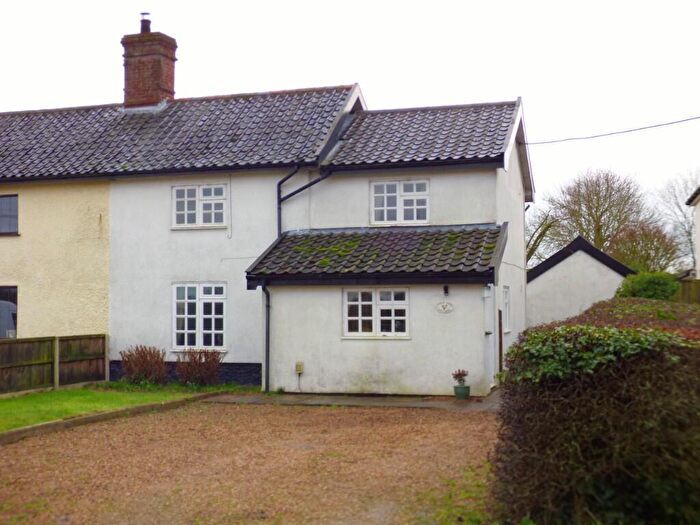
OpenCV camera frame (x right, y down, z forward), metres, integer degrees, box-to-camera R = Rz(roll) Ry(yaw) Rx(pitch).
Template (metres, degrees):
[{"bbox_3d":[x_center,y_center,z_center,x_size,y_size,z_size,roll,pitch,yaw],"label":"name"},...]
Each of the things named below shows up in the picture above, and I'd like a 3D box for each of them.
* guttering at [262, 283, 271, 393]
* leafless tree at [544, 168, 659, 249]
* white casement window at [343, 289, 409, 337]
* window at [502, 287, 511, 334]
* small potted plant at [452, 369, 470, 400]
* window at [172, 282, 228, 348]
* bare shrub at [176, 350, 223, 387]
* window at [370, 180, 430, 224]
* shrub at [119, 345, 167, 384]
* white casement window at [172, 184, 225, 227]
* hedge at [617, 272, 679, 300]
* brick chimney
[{"bbox_3d":[-1.569,1.407,18.193,0.103,2.062,0.260,-1,-3,18],"label":"guttering"},{"bbox_3d":[11.620,-0.263,44.793,5.200,8.200,5.200,-1,-3,18],"label":"leafless tree"},{"bbox_3d":[0.456,0.904,17.550,1.220,0.870,0.120,-1,-3,18],"label":"white casement window"},{"bbox_3d":[3.138,0.950,19.426,0.100,0.922,0.791,-1,-3,18],"label":"window"},{"bbox_3d":[1.931,2.108,16.800,0.290,0.530,0.280,-1,-3,18],"label":"small potted plant"},{"bbox_3d":[-3.244,1.140,20.900,1.250,1.410,0.120,-1,-3,18],"label":"window"},{"bbox_3d":[-3.147,2.175,20.200,0.880,0.800,0.700,-1,-3,18],"label":"bare shrub"},{"bbox_3d":[0.977,-1.162,19.141,1.194,0.867,0.100,-1,-3,18],"label":"window"},{"bbox_3d":[-4.283,2.149,20.063,1.027,0.824,0.840,-1,-3,18],"label":"shrub"},{"bbox_3d":[-3.176,-1.151,20.485,1.284,0.932,0.120,-1,-3,18],"label":"white casement window"},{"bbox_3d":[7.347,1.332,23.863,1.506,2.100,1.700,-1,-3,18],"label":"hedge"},{"bbox_3d":[-4.973,-4.942,24.000,1.100,2.250,0.880,-1,-3,18],"label":"brick chimney"}]

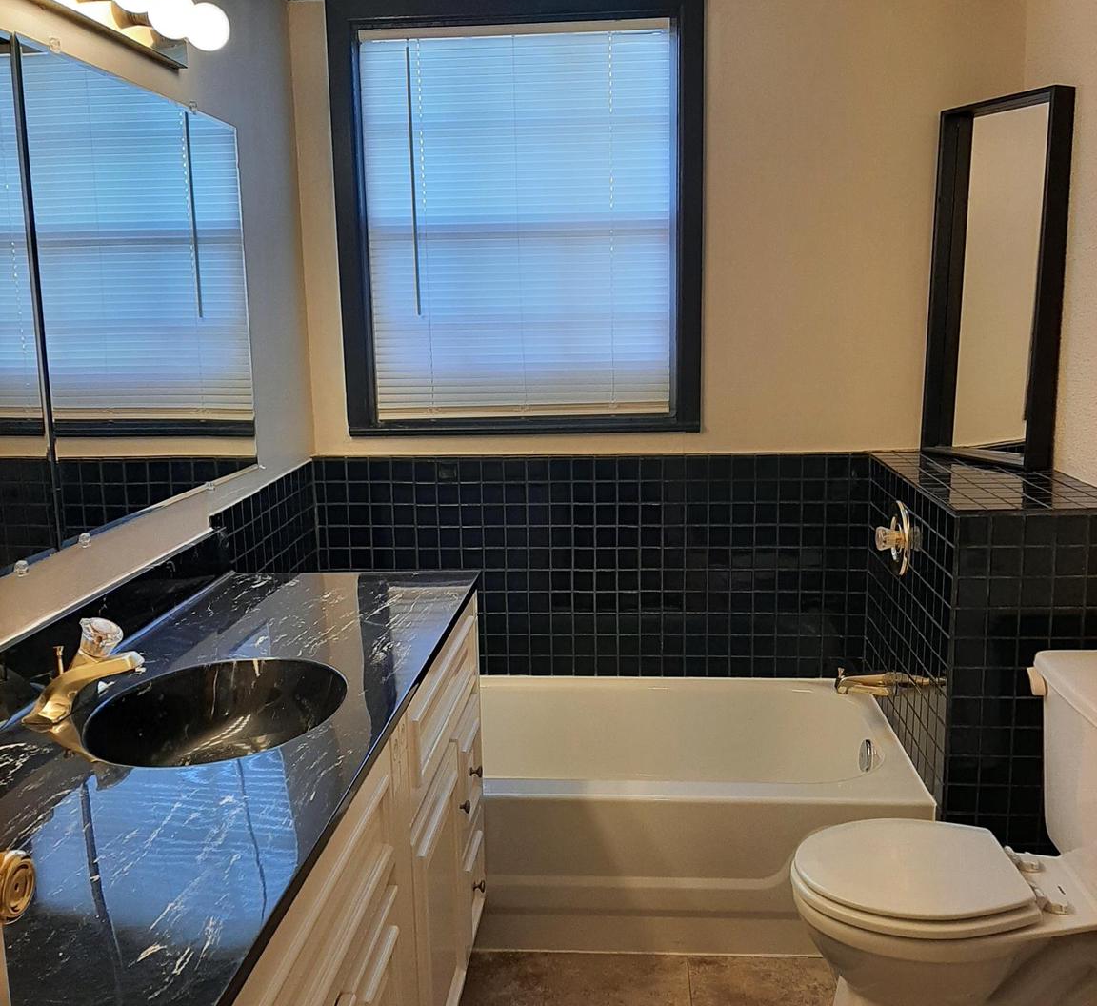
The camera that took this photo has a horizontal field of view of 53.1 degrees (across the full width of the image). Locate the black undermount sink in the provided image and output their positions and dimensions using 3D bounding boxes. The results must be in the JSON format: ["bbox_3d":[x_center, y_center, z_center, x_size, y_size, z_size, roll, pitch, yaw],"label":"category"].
[{"bbox_3d":[-0.490,0.370,1.642,0.362,0.145,0.440,0,11,5],"label":"black undermount sink"}]

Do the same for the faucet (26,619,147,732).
[{"bbox_3d":[-0.675,0.235,1.633,0.155,0.136,0.150,0,11,5],"label":"faucet"}]

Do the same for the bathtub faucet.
[{"bbox_3d":[0.766,0.429,2.657,0.147,0.070,0.056,0,11,5],"label":"bathtub faucet"}]

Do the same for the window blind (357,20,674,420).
[{"bbox_3d":[-0.081,-0.733,2.919,0.807,1.008,0.035,0,11,5],"label":"window blind"}]

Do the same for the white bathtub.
[{"bbox_3d":[0.087,0.739,2.762,1.522,0.367,0.767,0,11,5],"label":"white bathtub"}]

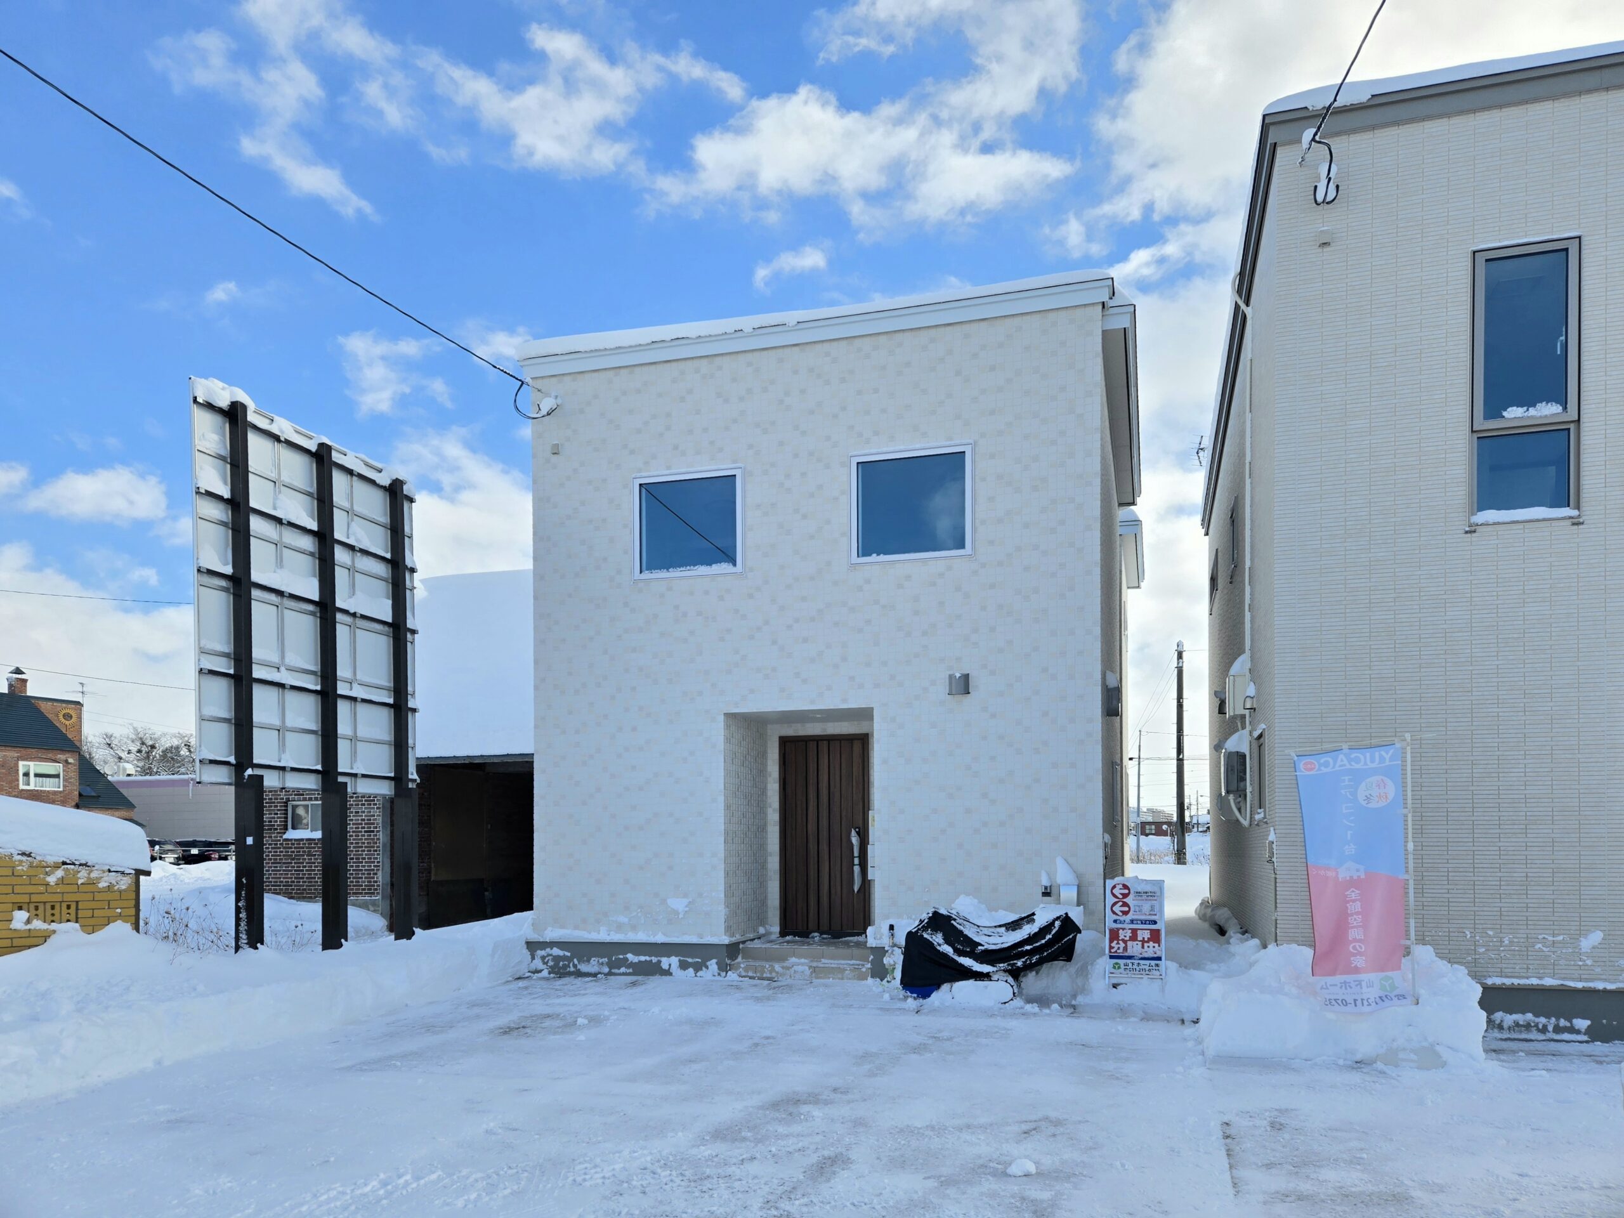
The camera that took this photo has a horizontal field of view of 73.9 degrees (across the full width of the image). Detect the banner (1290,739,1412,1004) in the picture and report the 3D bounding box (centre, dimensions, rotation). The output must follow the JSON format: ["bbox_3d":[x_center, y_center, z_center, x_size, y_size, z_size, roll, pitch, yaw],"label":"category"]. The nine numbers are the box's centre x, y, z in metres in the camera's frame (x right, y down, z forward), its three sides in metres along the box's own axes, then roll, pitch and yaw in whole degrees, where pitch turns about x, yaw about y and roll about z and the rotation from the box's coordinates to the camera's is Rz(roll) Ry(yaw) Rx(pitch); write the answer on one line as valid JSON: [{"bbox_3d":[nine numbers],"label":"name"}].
[{"bbox_3d":[3.456,1.716,6.900,0.670,1.660,0.100,-1,-5,12],"label":"banner"}]

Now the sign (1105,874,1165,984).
[{"bbox_3d":[2.908,2.903,9.700,0.530,1.000,0.300,-1,-5,14],"label":"sign"}]

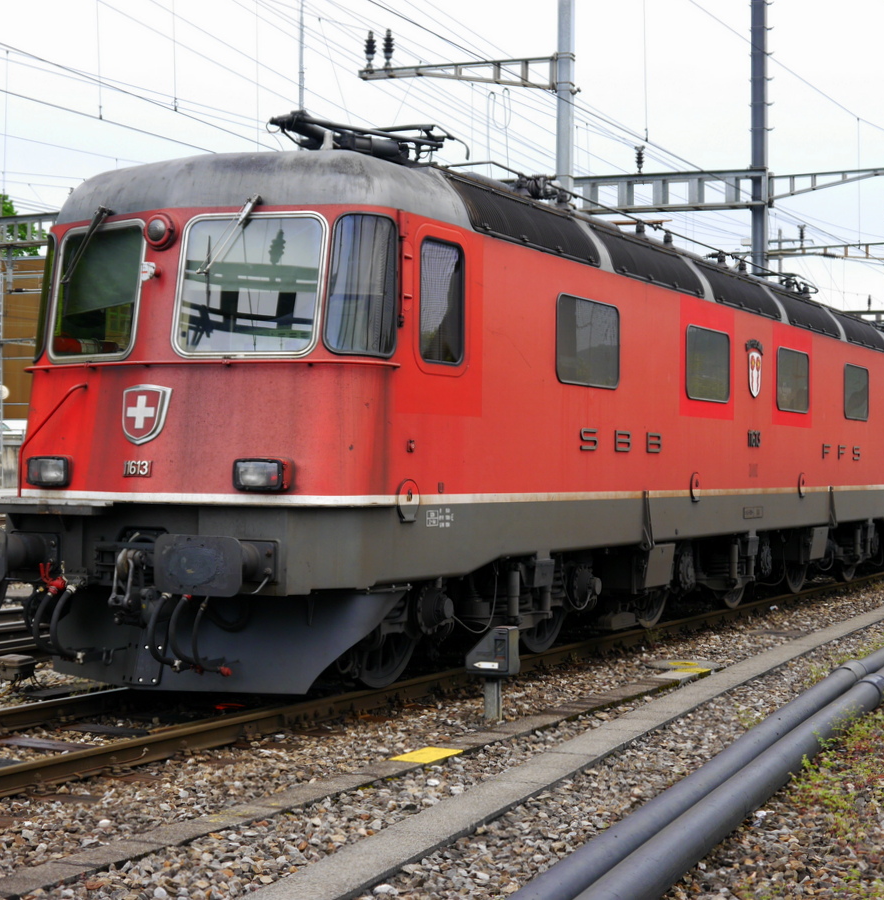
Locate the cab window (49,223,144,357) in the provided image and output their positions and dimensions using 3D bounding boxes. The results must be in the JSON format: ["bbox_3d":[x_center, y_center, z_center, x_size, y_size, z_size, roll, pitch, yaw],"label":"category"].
[{"bbox_3d":[-2.393,-1.090,12.011,0.948,0.943,0.060,-3,-12,42],"label":"cab window"}]

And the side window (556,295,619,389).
[{"bbox_3d":[1.218,-0.893,14.554,0.060,0.725,1.380,0,-1,27],"label":"side window"}]

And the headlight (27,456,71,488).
[{"bbox_3d":[-2.673,0.160,11.957,0.375,0.210,0.145,0,-1,27],"label":"headlight"}]

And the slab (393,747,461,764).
[{"bbox_3d":[-0.087,1.875,10.462,0.257,0.060,0.530,0,-1,27],"label":"slab"}]

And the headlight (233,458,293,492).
[{"bbox_3d":[-1.149,0.161,11.189,0.375,0.210,0.145,0,-1,27],"label":"headlight"}]

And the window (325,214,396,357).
[{"bbox_3d":[-0.537,-1.087,11.387,0.460,0.930,0.120,4,-5,-17],"label":"window"}]

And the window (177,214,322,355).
[{"bbox_3d":[-1.272,-1.089,11.445,0.948,0.943,0.060,3,-10,11],"label":"window"}]

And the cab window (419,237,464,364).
[{"bbox_3d":[-0.010,-1.026,12.118,0.060,0.865,0.675,0,-1,27],"label":"cab window"}]

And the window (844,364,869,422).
[{"bbox_3d":[5.501,-0.755,23.049,0.060,0.720,1.360,0,-1,27],"label":"window"}]

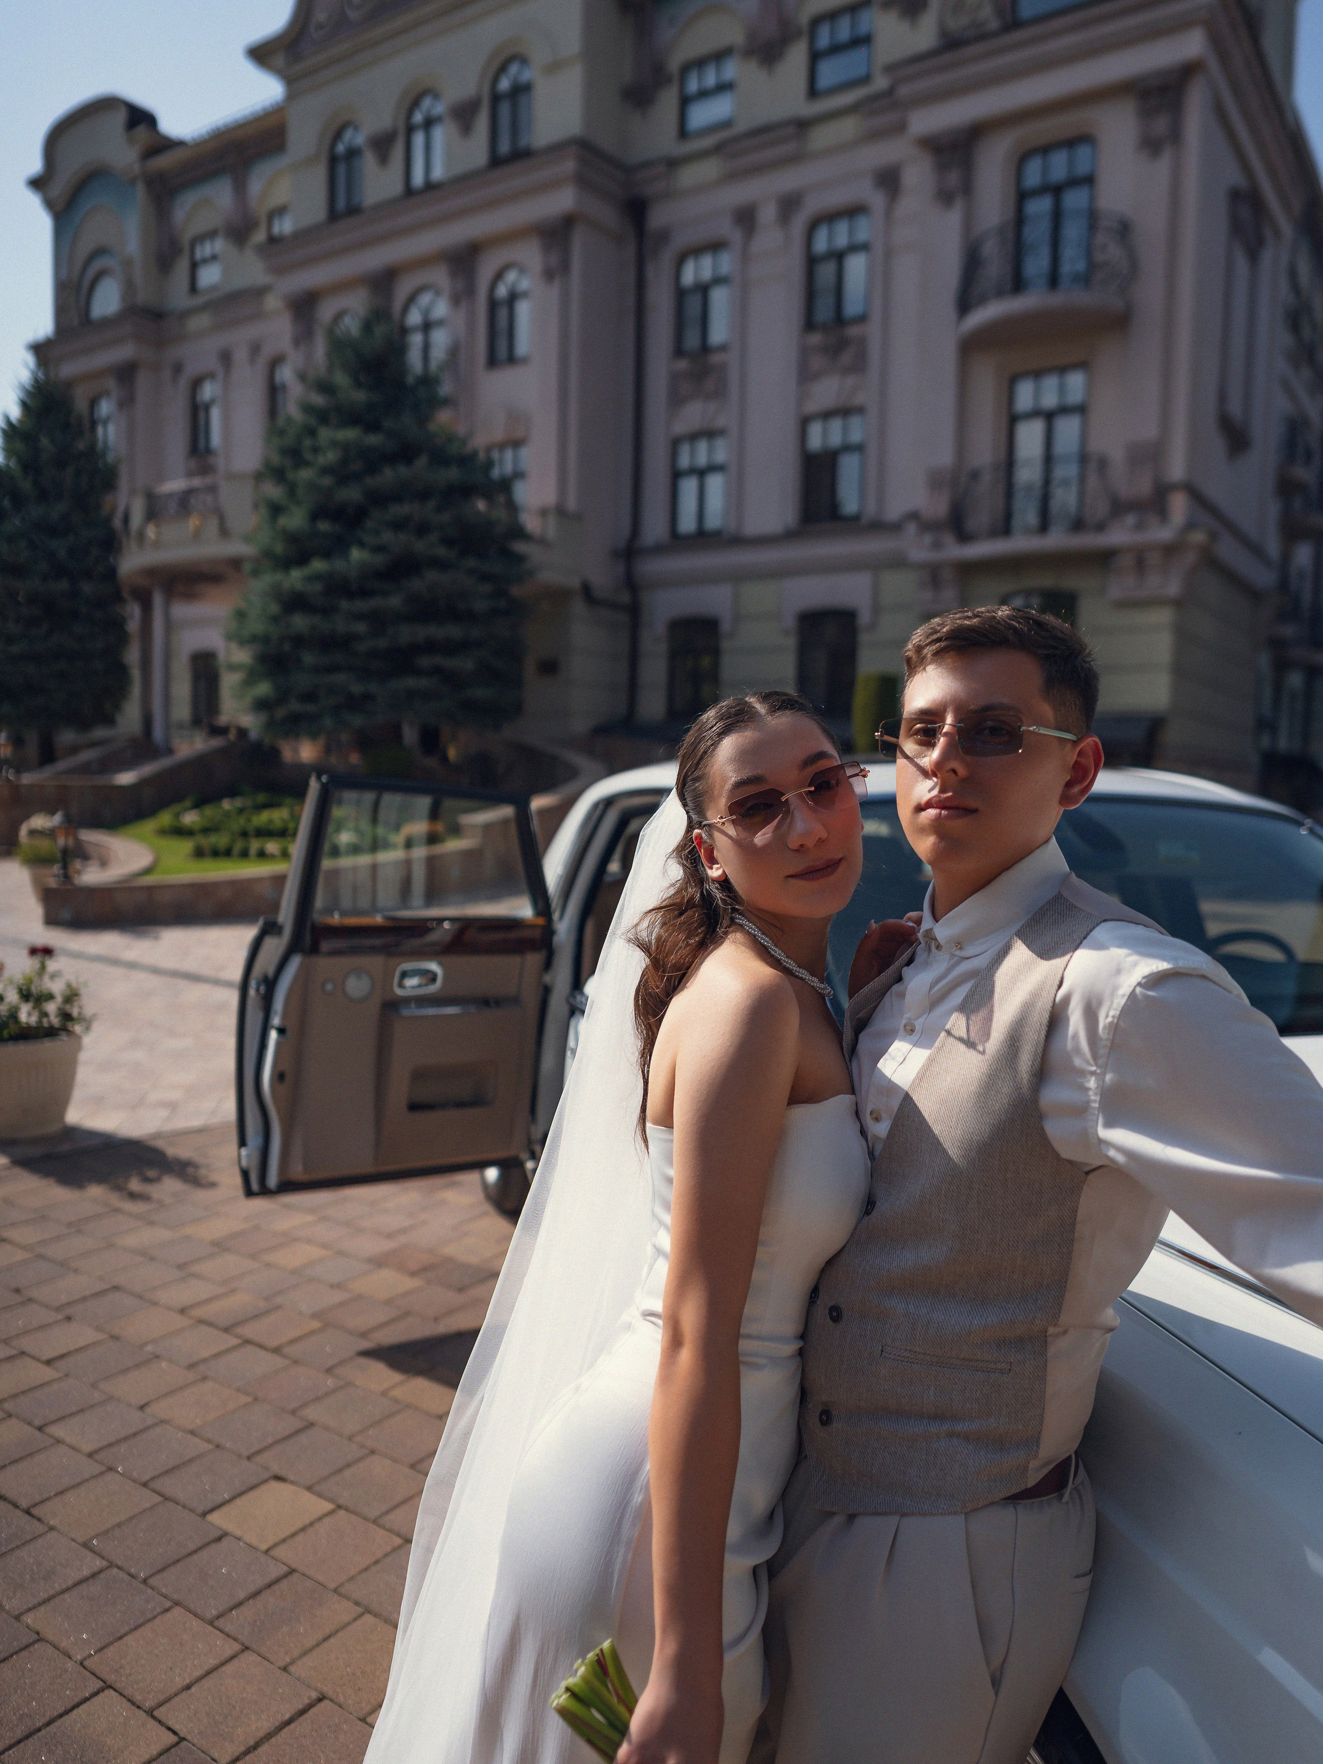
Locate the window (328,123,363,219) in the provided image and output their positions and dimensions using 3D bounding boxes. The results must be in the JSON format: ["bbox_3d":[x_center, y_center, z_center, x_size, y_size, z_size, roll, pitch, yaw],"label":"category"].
[{"bbox_3d":[-6.614,-14.983,27.870,1.078,1.916,0.200,3,4,34],"label":"window"}]

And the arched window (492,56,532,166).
[{"bbox_3d":[-2.852,-14.771,25.337,1.058,1.936,0.200,3,4,34],"label":"arched window"}]

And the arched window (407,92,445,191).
[{"bbox_3d":[-4.745,-14.883,26.612,1.078,1.936,0.200,3,4,34],"label":"arched window"}]

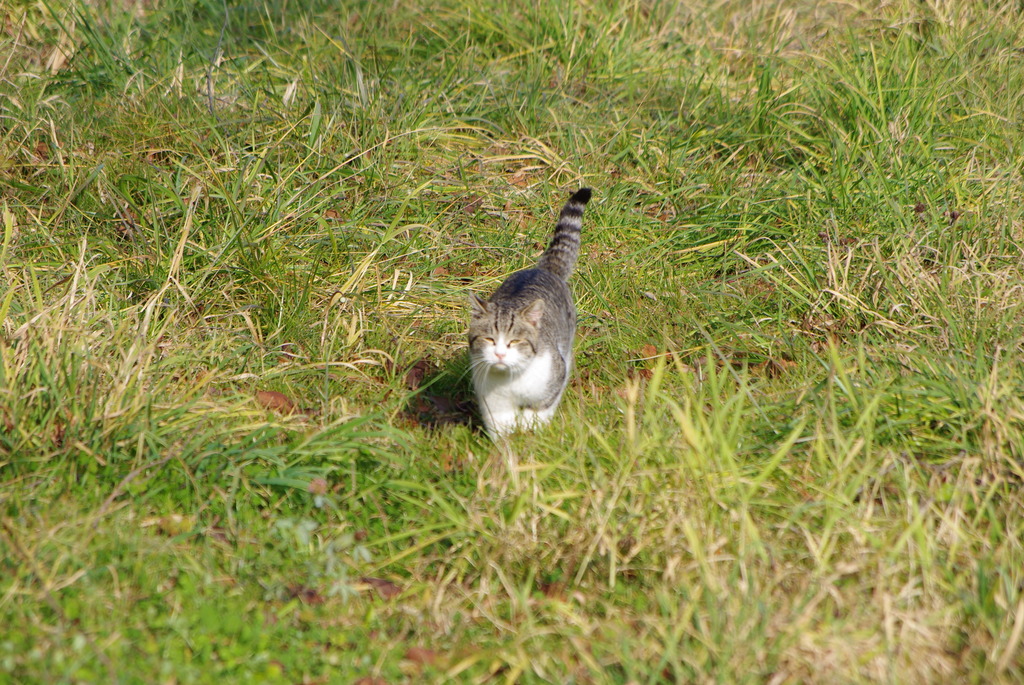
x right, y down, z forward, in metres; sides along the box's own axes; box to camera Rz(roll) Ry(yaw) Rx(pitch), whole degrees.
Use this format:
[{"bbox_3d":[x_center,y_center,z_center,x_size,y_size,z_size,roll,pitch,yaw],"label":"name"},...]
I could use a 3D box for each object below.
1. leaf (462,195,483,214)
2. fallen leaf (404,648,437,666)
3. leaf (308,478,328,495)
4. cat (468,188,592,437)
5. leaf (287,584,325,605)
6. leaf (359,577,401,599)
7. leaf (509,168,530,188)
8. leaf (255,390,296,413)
[{"bbox_3d":[-0.073,-0.254,15.697,0.040,0.028,0.032,0,8,0],"label":"leaf"},{"bbox_3d":[-0.118,0.410,11.149,0.044,0.018,0.035,0,8,0],"label":"fallen leaf"},{"bbox_3d":[-0.283,0.211,12.513,0.029,0.017,0.023,0,8,0],"label":"leaf"},{"bbox_3d":[0.049,-0.039,13.239,0.145,0.325,0.560,2,9,13],"label":"cat"},{"bbox_3d":[-0.281,0.343,11.611,0.052,0.018,0.041,0,8,0],"label":"leaf"},{"bbox_3d":[-0.178,0.335,11.665,0.057,0.020,0.046,0,8,0],"label":"leaf"},{"bbox_3d":[0.014,-0.309,16.074,0.045,0.028,0.036,0,8,0],"label":"leaf"},{"bbox_3d":[-0.369,0.093,13.318,0.066,0.026,0.052,0,8,0],"label":"leaf"}]

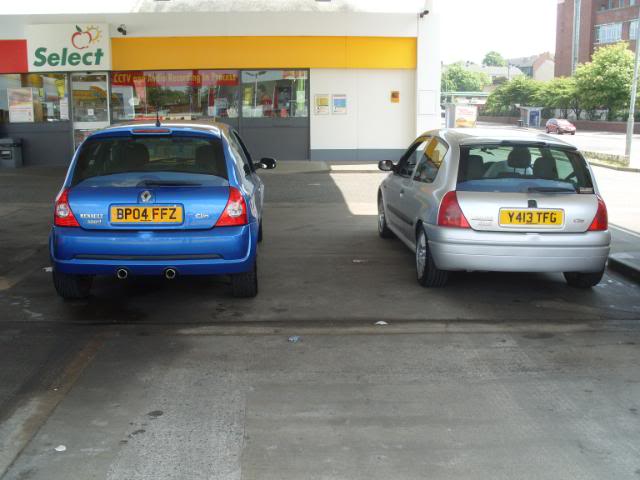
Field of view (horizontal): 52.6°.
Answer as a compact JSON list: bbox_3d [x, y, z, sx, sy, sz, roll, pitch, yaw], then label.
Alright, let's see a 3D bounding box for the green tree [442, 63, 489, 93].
[{"bbox_3d":[29.937,-31.398,135.000,10.928,10.960,10.928,0,11,0],"label":"green tree"}]

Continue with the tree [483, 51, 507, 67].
[{"bbox_3d":[56.630,-57.279,210.000,8.184,8.209,8.184,0,11,0],"label":"tree"}]

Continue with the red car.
[{"bbox_3d":[21.638,-10.187,58.119,1.670,1.440,3.900,1,11,3],"label":"red car"}]

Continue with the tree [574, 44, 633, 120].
[{"bbox_3d":[29.068,-15.554,66.000,6.233,8.533,6.233,0,11,0],"label":"tree"}]

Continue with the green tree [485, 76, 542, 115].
[{"bbox_3d":[28.407,-20.333,95.000,8.259,6.856,8.259,0,11,0],"label":"green tree"}]

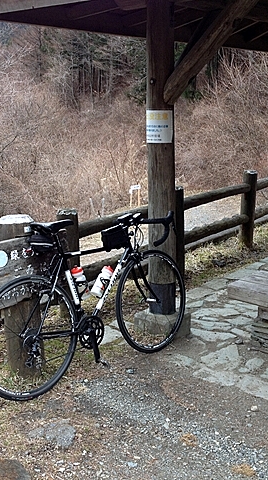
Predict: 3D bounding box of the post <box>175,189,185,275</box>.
[{"bbox_3d":[0.372,-0.048,5.635,0.150,0.808,0.150,-1,13,0],"label":"post"}]

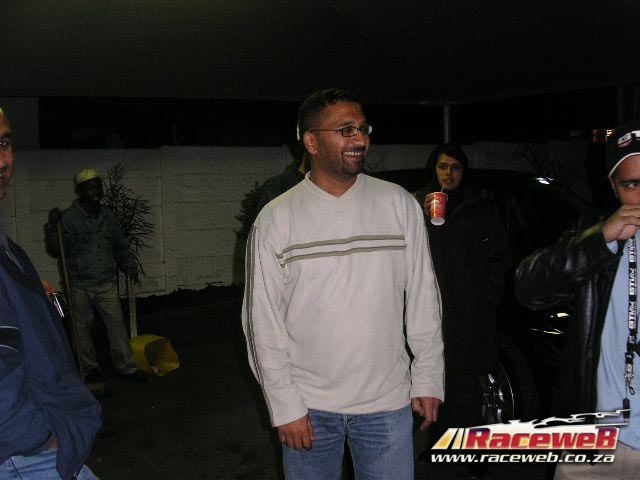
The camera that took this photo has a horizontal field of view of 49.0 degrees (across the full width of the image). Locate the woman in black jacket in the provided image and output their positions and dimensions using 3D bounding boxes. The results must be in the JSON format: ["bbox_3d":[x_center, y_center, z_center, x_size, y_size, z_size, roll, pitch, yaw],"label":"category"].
[{"bbox_3d":[0.715,0.338,3.446,0.500,1.620,0.380,-1,3,17],"label":"woman in black jacket"}]

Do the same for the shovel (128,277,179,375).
[{"bbox_3d":[-1.362,0.693,5.805,0.380,0.820,0.330,-1,4,29],"label":"shovel"}]

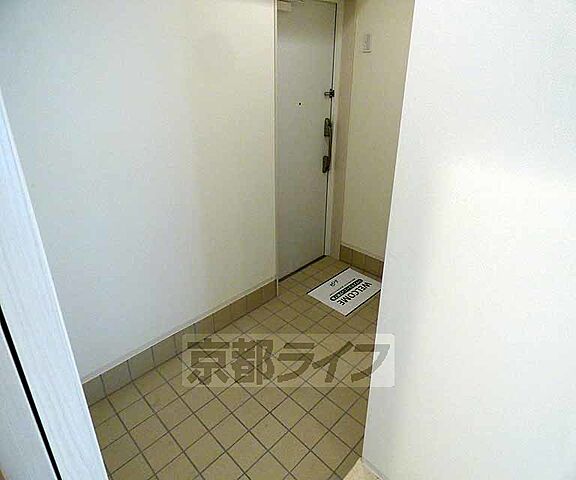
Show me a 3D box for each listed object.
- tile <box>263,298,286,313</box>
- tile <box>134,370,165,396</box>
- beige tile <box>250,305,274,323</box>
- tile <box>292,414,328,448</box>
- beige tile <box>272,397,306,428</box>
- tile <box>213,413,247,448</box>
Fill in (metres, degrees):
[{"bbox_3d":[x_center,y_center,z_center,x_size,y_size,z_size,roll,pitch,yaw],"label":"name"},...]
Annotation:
[{"bbox_3d":[-0.095,0.525,2.775,0.147,0.010,0.147,-25,36,-39],"label":"tile"},{"bbox_3d":[-0.840,0.870,2.121,0.147,0.010,0.147,-25,36,-39],"label":"tile"},{"bbox_3d":[-0.212,0.577,2.687,0.146,0.010,0.146,24,36,39],"label":"beige tile"},{"bbox_3d":[0.112,1.011,1.832,0.145,0.010,0.145,24,36,39],"label":"tile"},{"bbox_3d":[0.006,0.963,1.926,0.145,0.010,0.145,24,36,39],"label":"beige tile"},{"bbox_3d":[-0.309,1.013,1.828,0.146,0.010,0.146,25,36,39],"label":"tile"}]

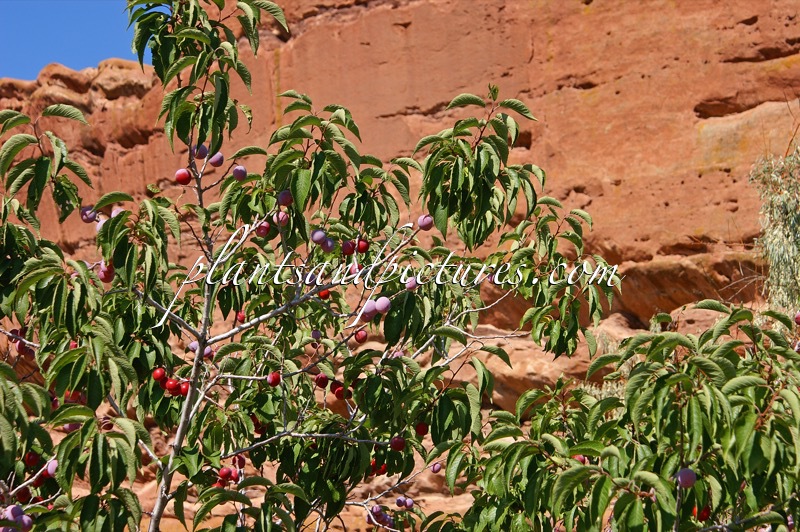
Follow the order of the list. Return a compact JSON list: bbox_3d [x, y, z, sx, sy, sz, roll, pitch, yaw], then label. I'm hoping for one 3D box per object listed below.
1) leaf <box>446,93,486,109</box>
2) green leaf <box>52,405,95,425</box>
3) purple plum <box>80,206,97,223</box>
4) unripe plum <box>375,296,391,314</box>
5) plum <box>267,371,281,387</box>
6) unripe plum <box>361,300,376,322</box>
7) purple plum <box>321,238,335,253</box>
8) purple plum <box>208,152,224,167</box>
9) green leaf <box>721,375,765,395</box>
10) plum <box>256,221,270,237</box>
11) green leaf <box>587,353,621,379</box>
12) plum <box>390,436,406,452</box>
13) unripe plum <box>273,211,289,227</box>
[{"bbox_3d":[0.123,-0.304,4.300,0.077,0.028,0.031,-3,-7,0],"label":"leaf"},{"bbox_3d":[-0.578,0.261,4.100,0.083,0.030,0.034,-12,-5,-12],"label":"green leaf"},{"bbox_3d":[-0.575,-0.095,4.300,0.029,0.029,0.029,0,-7,0],"label":"purple plum"},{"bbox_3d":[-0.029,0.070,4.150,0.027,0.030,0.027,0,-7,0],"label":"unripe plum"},{"bbox_3d":[-0.239,0.212,4.400,0.026,0.029,0.026,0,-9,0],"label":"plum"},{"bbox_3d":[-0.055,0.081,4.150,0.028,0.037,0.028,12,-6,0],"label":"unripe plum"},{"bbox_3d":[-0.138,-0.039,4.450,0.026,0.027,0.026,0,-9,0],"label":"purple plum"},{"bbox_3d":[-0.347,-0.201,4.400,0.029,0.029,0.029,0,-7,0],"label":"purple plum"},{"bbox_3d":[0.610,0.211,4.150,0.082,0.029,0.033,-11,-7,0],"label":"green leaf"},{"bbox_3d":[-0.258,-0.069,4.400,0.028,0.030,0.028,0,-7,0],"label":"plum"},{"bbox_3d":[0.367,0.181,4.200,0.079,0.025,0.030,-33,-8,0],"label":"green leaf"},{"bbox_3d":[-0.003,0.333,4.350,0.028,0.027,0.028,0,-9,0],"label":"plum"},{"bbox_3d":[-0.223,-0.089,4.350,0.028,0.028,0.028,0,-9,0],"label":"unripe plum"}]

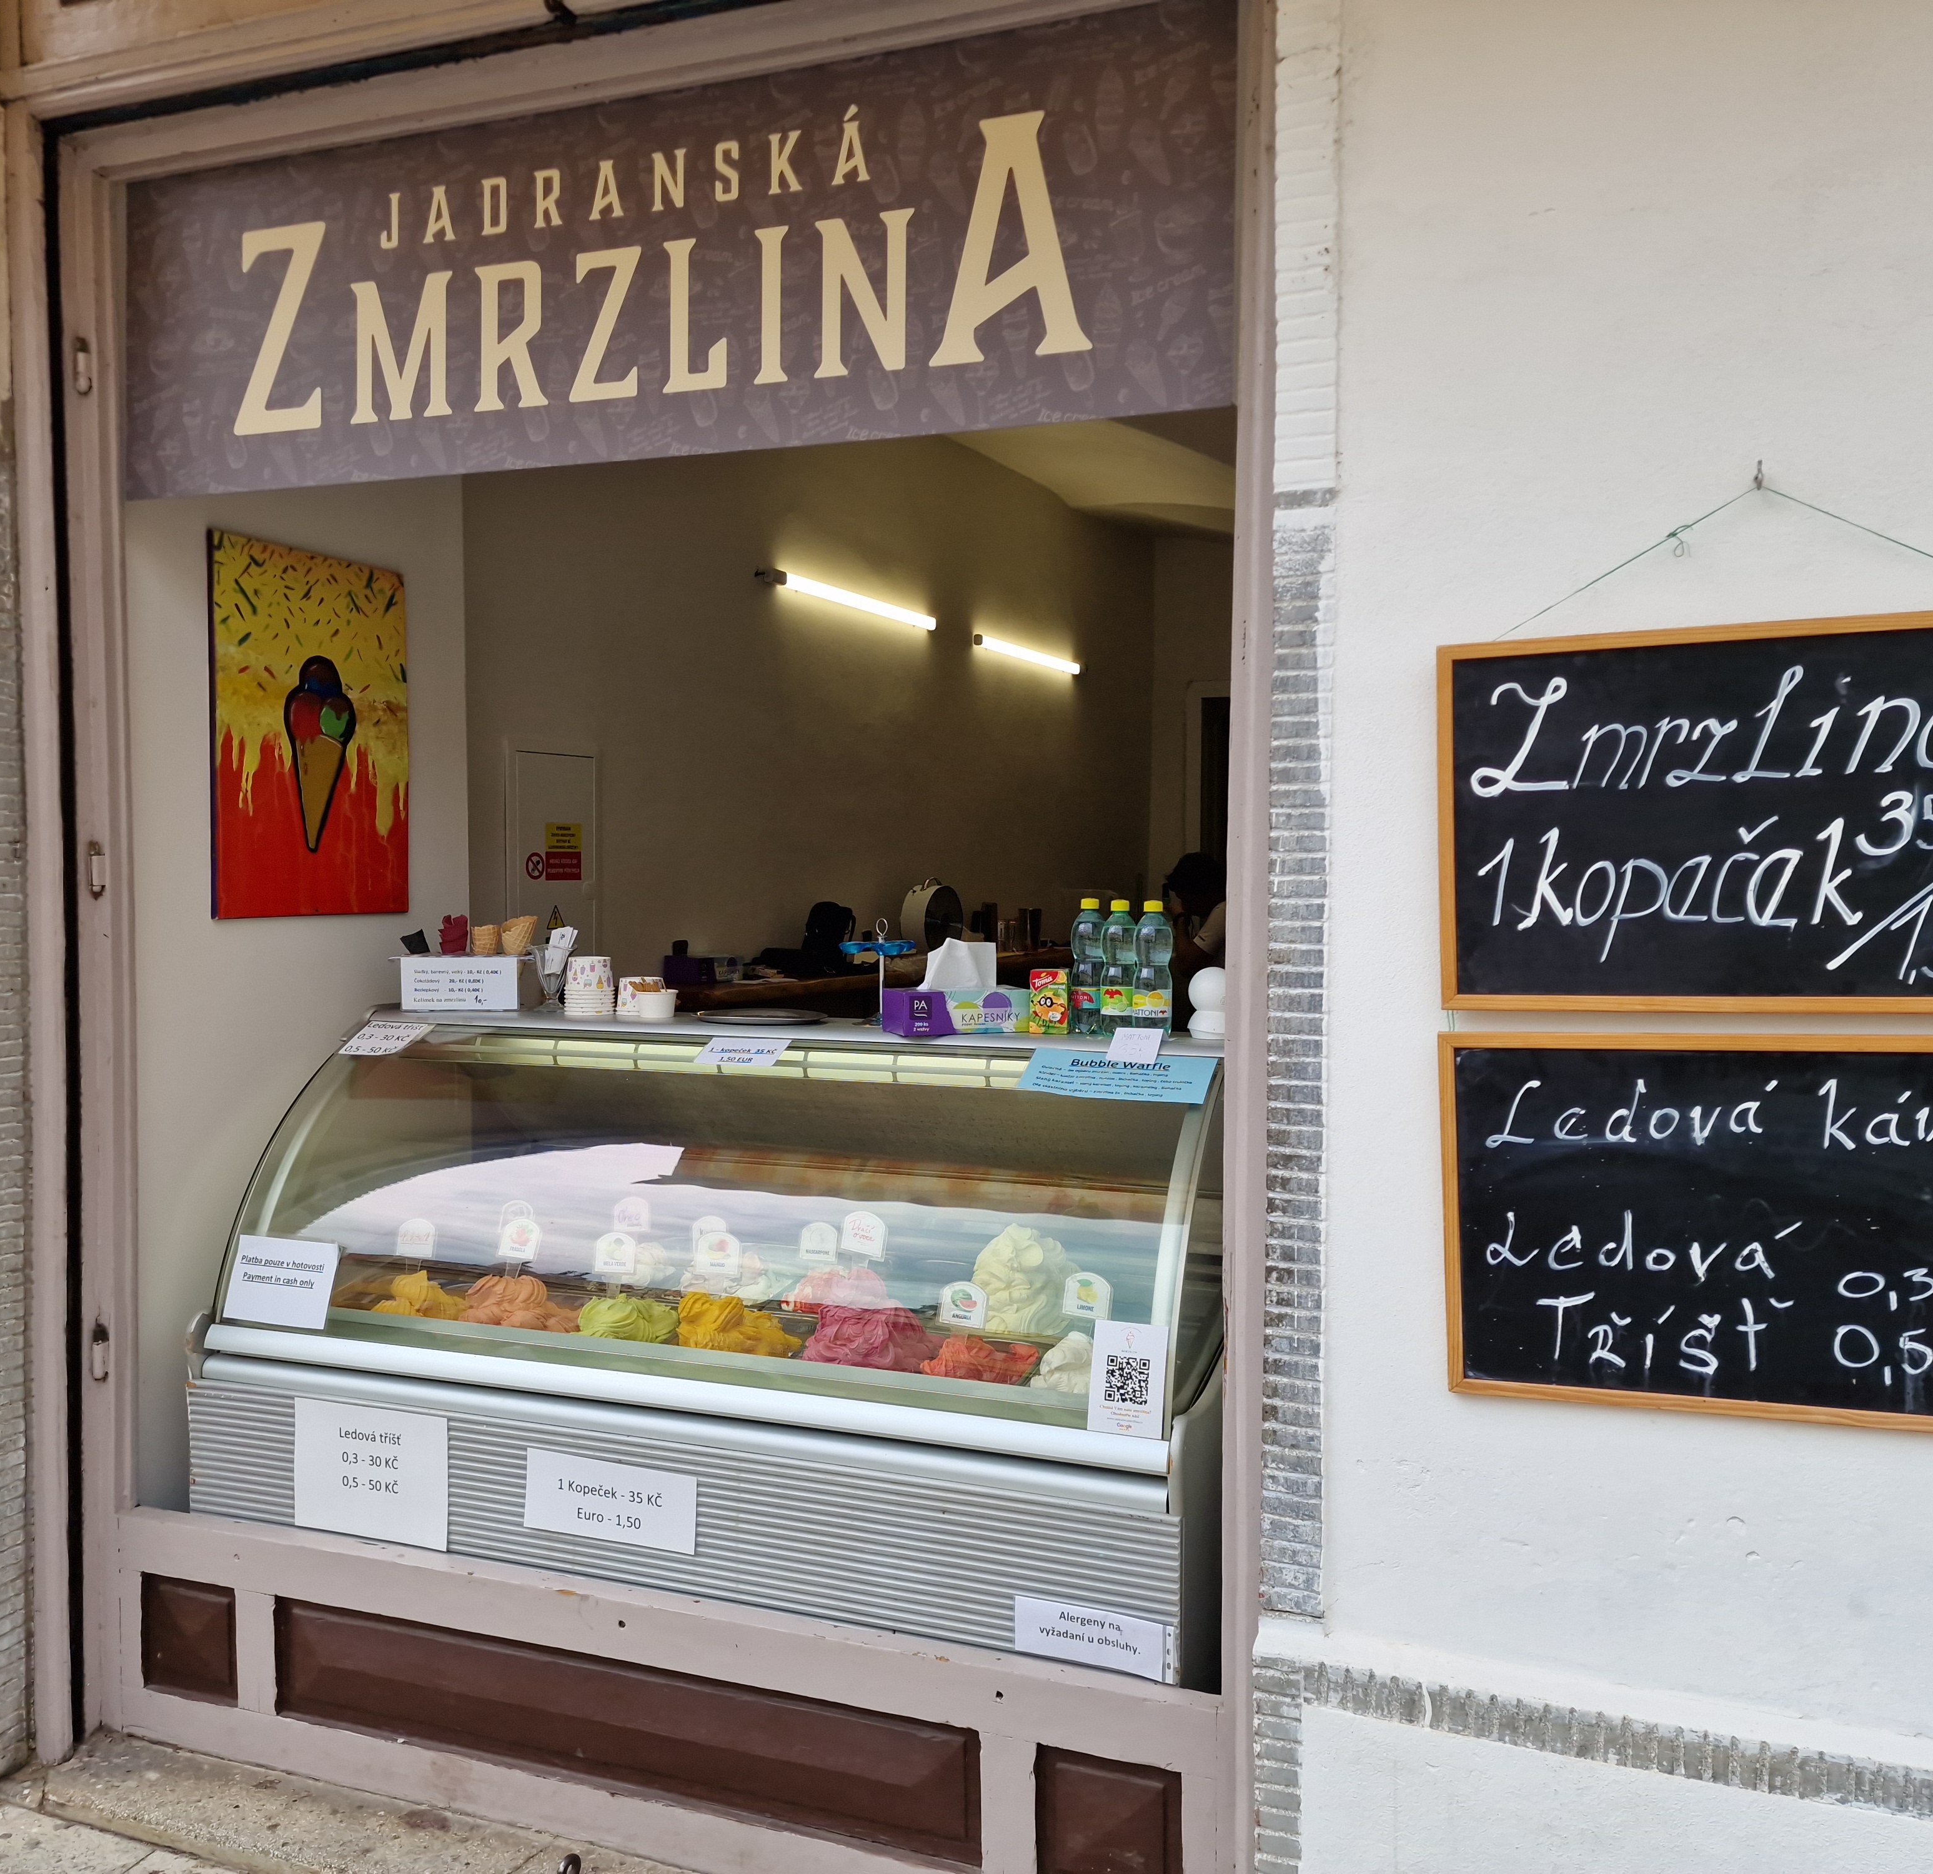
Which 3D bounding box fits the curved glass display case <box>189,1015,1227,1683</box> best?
[{"bbox_3d":[-0.380,0.735,2.853,1.690,1.182,0.840,1,2,20],"label":"curved glass display case"}]

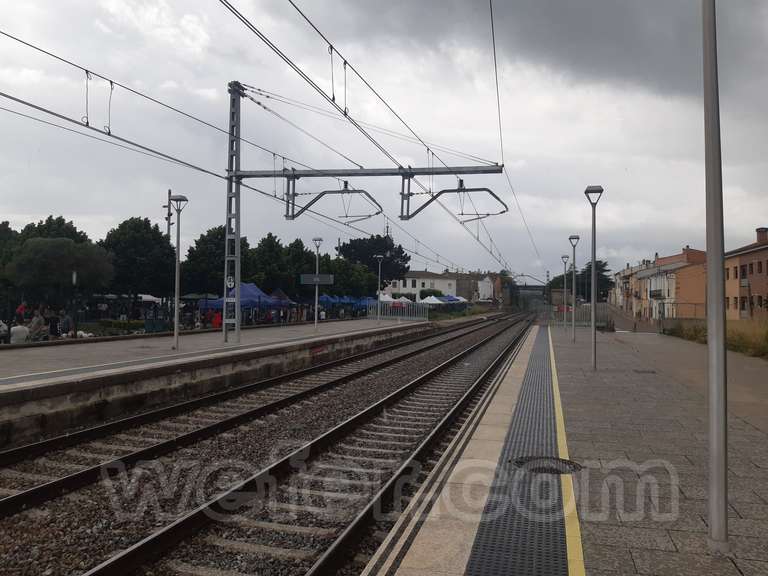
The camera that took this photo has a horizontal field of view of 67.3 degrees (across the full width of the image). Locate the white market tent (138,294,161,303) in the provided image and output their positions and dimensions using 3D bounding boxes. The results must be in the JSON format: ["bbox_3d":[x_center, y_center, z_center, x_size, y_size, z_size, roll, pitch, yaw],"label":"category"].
[{"bbox_3d":[-17.631,1.466,43.000,3.000,3.100,3.200,0,-1,16],"label":"white market tent"}]

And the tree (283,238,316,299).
[{"bbox_3d":[-7.032,-0.391,48.000,3.600,7.460,3.600,0,-1,16],"label":"tree"}]

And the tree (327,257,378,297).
[{"bbox_3d":[-3.966,0.087,71.901,6.366,7.792,6.300,0,-1,0],"label":"tree"}]

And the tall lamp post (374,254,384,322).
[{"bbox_3d":[-0.267,0.031,35.800,0.480,4.130,0.480,0,-1,16],"label":"tall lamp post"}]

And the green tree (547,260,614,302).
[{"bbox_3d":[44.239,-0.403,129.859,15.101,11.144,11.000,0,-1,0],"label":"green tree"}]

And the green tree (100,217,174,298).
[{"bbox_3d":[-16.273,-0.815,37.903,4.809,7.662,5.000,0,-1,0],"label":"green tree"}]

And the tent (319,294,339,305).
[{"bbox_3d":[-7.128,2.409,73.976,3.000,3.100,3.000,0,-2,16],"label":"tent"}]

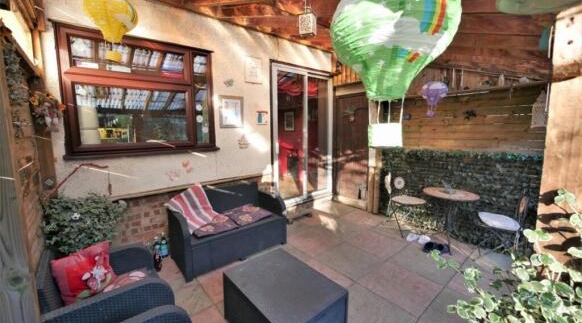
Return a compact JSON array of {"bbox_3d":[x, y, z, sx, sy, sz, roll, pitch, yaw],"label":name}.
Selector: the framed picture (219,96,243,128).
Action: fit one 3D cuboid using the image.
[{"bbox_3d":[-0.816,-0.683,3.237,0.352,0.438,0.030,-6,8,-39],"label":"framed picture"}]

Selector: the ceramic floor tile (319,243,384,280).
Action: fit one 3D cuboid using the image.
[{"bbox_3d":[0.684,1.148,2.741,0.600,0.020,0.600,-6,8,-39],"label":"ceramic floor tile"}]

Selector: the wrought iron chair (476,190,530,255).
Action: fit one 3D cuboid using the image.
[{"bbox_3d":[2.398,0.682,2.723,0.440,0.850,0.390,4,8,39],"label":"wrought iron chair"}]

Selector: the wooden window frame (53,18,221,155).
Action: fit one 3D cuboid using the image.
[{"bbox_3d":[-1.533,-0.685,2.610,1.460,1.220,0.110,-6,8,-39],"label":"wooden window frame"}]

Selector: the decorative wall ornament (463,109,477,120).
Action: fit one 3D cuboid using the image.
[{"bbox_3d":[2.325,-0.614,3.074,0.030,0.122,0.147,-6,8,-39],"label":"decorative wall ornament"}]

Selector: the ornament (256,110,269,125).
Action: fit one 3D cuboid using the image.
[{"bbox_3d":[-0.426,-0.661,3.566,0.201,0.222,0.025,-6,8,-39],"label":"ornament"}]

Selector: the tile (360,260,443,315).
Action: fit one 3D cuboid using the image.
[{"bbox_3d":[1.047,1.195,2.272,0.600,0.020,0.600,-6,8,-39],"label":"tile"}]

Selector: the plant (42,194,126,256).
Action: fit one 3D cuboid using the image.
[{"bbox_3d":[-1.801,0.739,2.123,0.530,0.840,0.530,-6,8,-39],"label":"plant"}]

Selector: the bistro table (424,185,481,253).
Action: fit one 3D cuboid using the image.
[{"bbox_3d":[1.986,0.746,2.934,0.600,0.690,0.600,-6,8,-39],"label":"bistro table"}]

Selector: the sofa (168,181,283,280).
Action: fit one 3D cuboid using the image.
[{"bbox_3d":[-0.770,0.745,2.972,1.280,0.780,0.690,-6,8,-39],"label":"sofa"}]

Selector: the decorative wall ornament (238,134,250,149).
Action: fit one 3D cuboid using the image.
[{"bbox_3d":[-0.670,-0.281,3.401,0.173,0.202,0.025,-6,8,-39],"label":"decorative wall ornament"}]

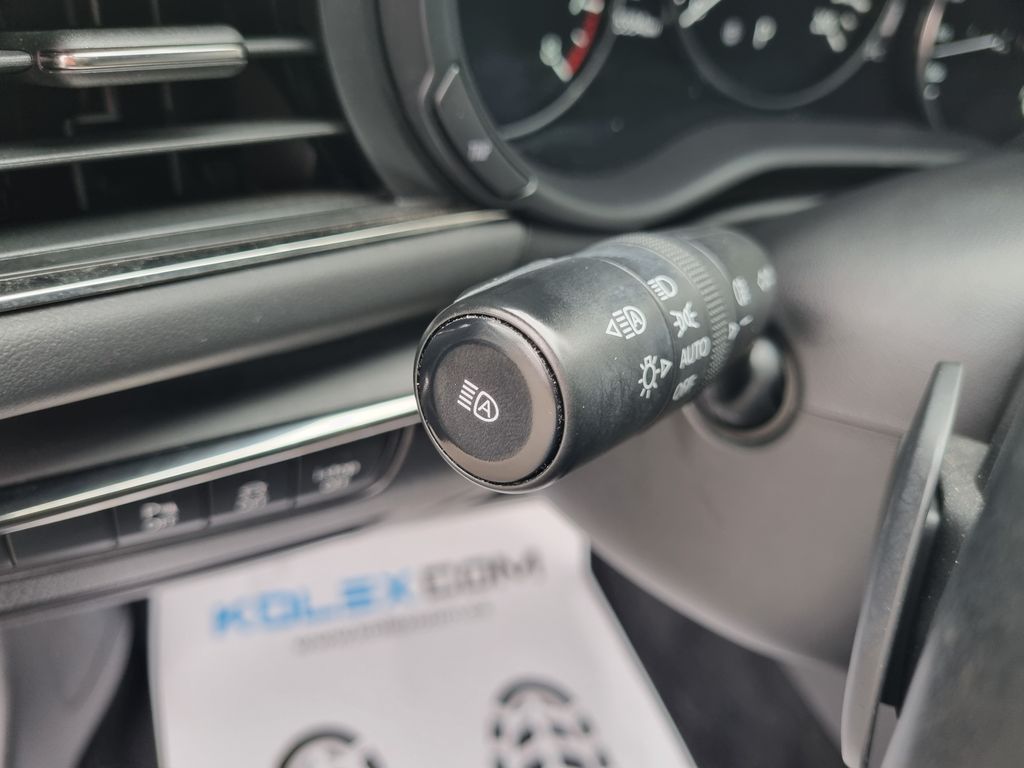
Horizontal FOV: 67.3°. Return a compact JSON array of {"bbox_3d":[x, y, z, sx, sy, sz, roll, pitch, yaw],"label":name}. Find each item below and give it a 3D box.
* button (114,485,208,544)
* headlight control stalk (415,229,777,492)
[{"bbox_3d":[-0.092,0.031,0.200,0.022,0.014,0.008,-16,35,-25],"label":"button"},{"bbox_3d":[0.020,-0.009,0.133,0.032,0.032,0.089,19,25,28],"label":"headlight control stalk"}]

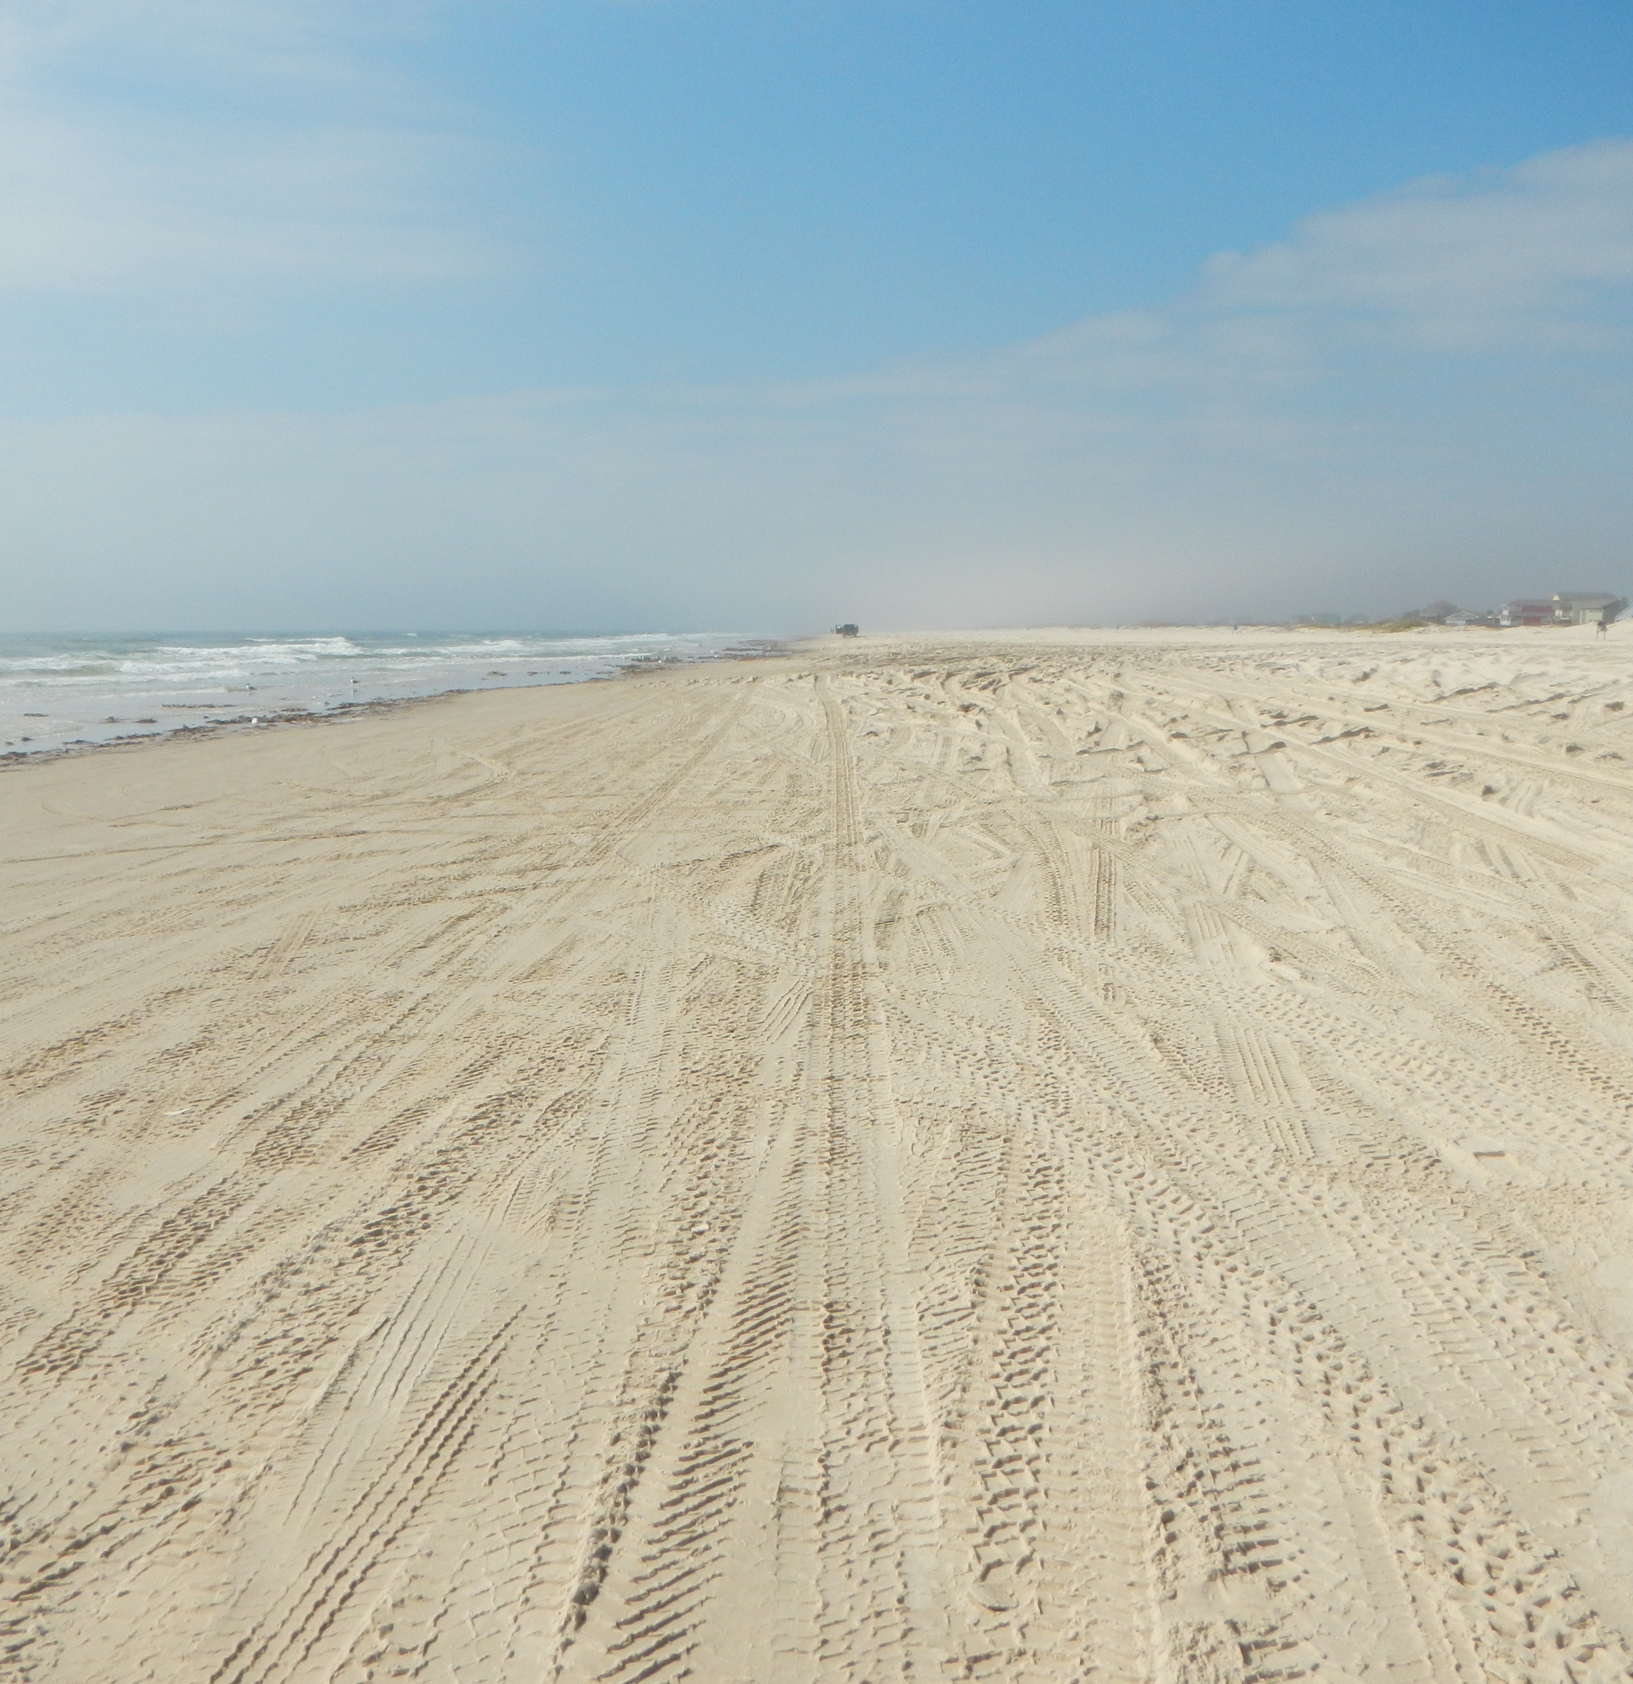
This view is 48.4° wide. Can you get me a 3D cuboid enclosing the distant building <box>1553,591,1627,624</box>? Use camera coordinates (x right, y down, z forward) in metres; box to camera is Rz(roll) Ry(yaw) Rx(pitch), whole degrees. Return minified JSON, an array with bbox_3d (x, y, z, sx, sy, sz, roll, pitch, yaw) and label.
[{"bbox_3d":[142.465,-42.285,335.000,8.600,7.000,10.800,-5,8,-34],"label":"distant building"}]

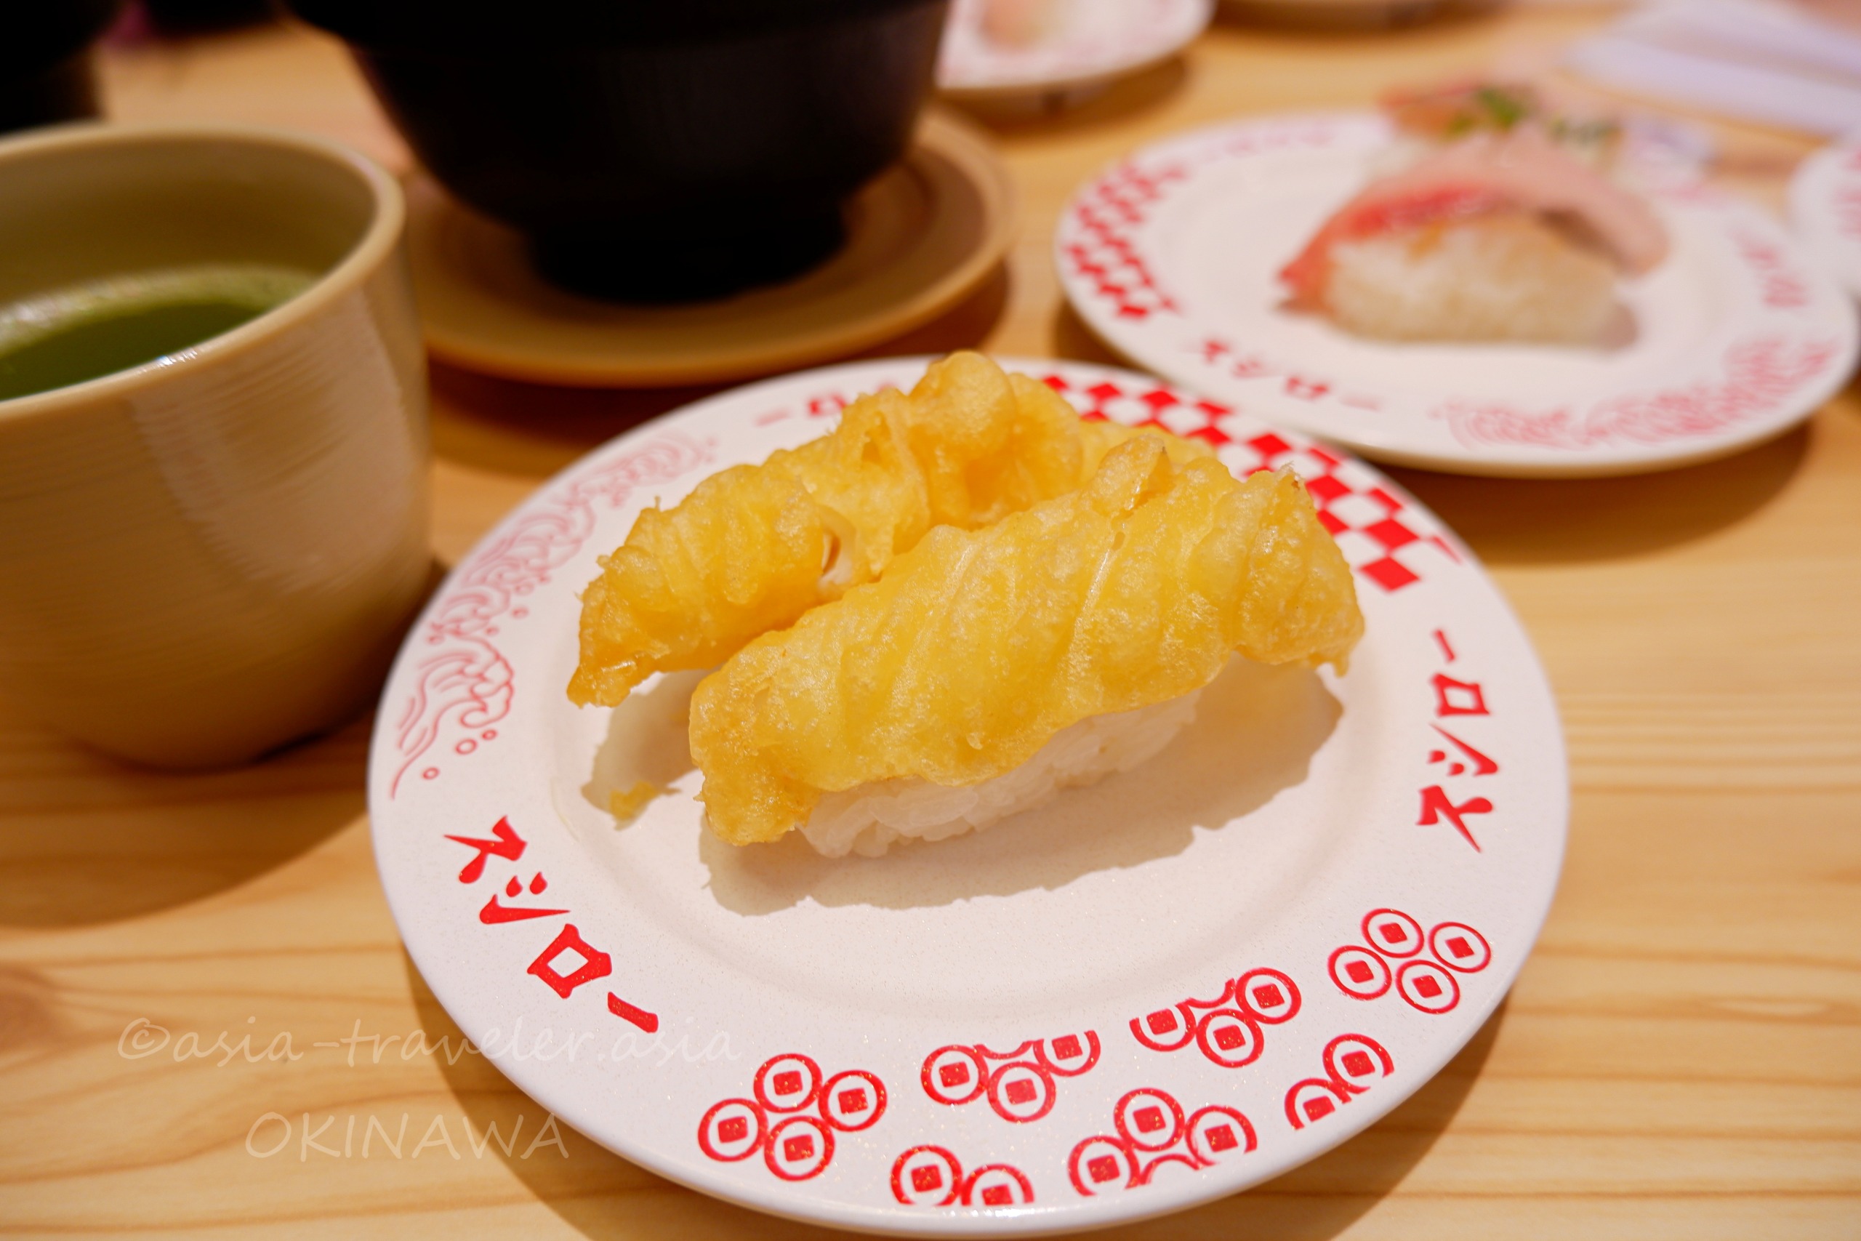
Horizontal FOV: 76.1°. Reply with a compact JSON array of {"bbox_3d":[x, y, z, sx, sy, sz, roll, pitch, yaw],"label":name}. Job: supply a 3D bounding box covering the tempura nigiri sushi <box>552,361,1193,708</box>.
[{"bbox_3d":[-0.003,-0.012,0.162,0.090,0.035,0.033,-18,45,-16],"label":"tempura nigiri sushi"}]

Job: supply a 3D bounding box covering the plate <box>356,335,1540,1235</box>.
[{"bbox_3d":[0.004,0.011,0.166,0.150,0.021,0.150,-1,43,1],"label":"plate"}]

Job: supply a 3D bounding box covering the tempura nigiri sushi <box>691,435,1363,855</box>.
[{"bbox_3d":[0.013,0.003,0.146,0.088,0.034,0.034,-17,45,-16],"label":"tempura nigiri sushi"}]

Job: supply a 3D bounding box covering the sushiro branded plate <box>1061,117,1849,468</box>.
[{"bbox_3d":[0.101,-0.066,0.247,0.150,0.021,0.150,-1,43,1],"label":"sushiro branded plate"}]

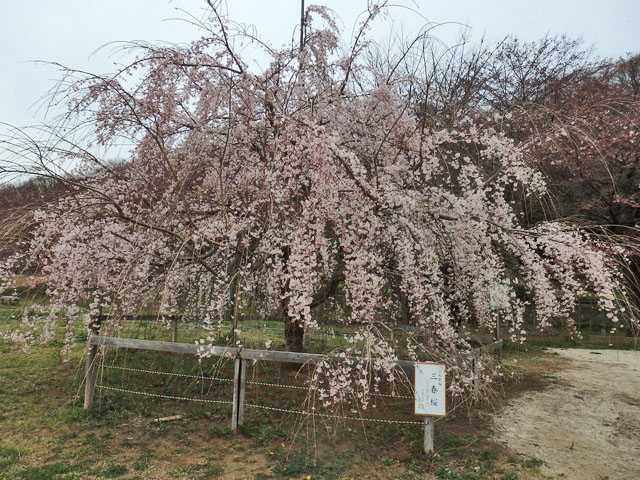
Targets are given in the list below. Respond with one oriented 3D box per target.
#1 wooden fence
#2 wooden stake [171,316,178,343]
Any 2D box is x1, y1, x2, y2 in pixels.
[{"bbox_3d":[0.000,1.700,6.200,4.800,0.900,3.400,-1,-6,18],"label":"wooden fence"},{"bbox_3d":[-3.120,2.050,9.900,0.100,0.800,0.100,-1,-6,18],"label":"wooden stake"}]

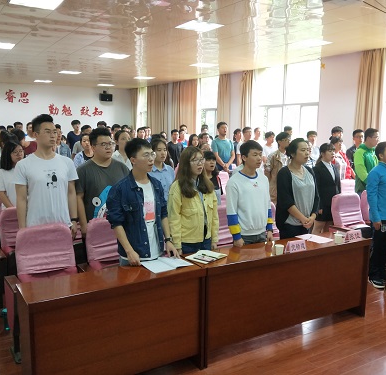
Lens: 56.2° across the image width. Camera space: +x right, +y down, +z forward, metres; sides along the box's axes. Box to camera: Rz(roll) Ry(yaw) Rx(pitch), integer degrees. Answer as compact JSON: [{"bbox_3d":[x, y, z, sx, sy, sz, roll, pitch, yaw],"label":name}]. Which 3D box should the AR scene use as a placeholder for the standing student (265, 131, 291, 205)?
[{"bbox_3d":[1.266,0.024,5.400,0.470,1.680,0.310,-7,12,-35],"label":"standing student"}]

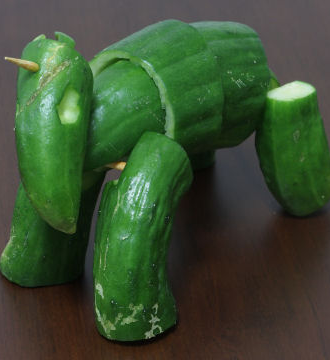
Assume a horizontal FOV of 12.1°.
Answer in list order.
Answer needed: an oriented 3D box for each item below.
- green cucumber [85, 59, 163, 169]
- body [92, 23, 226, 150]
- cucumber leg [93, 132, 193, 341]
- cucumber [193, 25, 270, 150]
[{"bbox_3d":[-0.019,-0.025,0.604,0.041,0.041,0.046,20,34,32],"label":"green cucumber"},{"bbox_3d":[-0.003,-0.033,0.623,0.053,0.053,0.042,22,35,36],"label":"body"},{"bbox_3d":[-0.006,0.019,0.587,0.035,0.079,0.035,21,27,31],"label":"cucumber leg"},{"bbox_3d":[0.024,-0.038,0.647,0.037,0.052,0.052,-20,34,-33],"label":"cucumber"}]

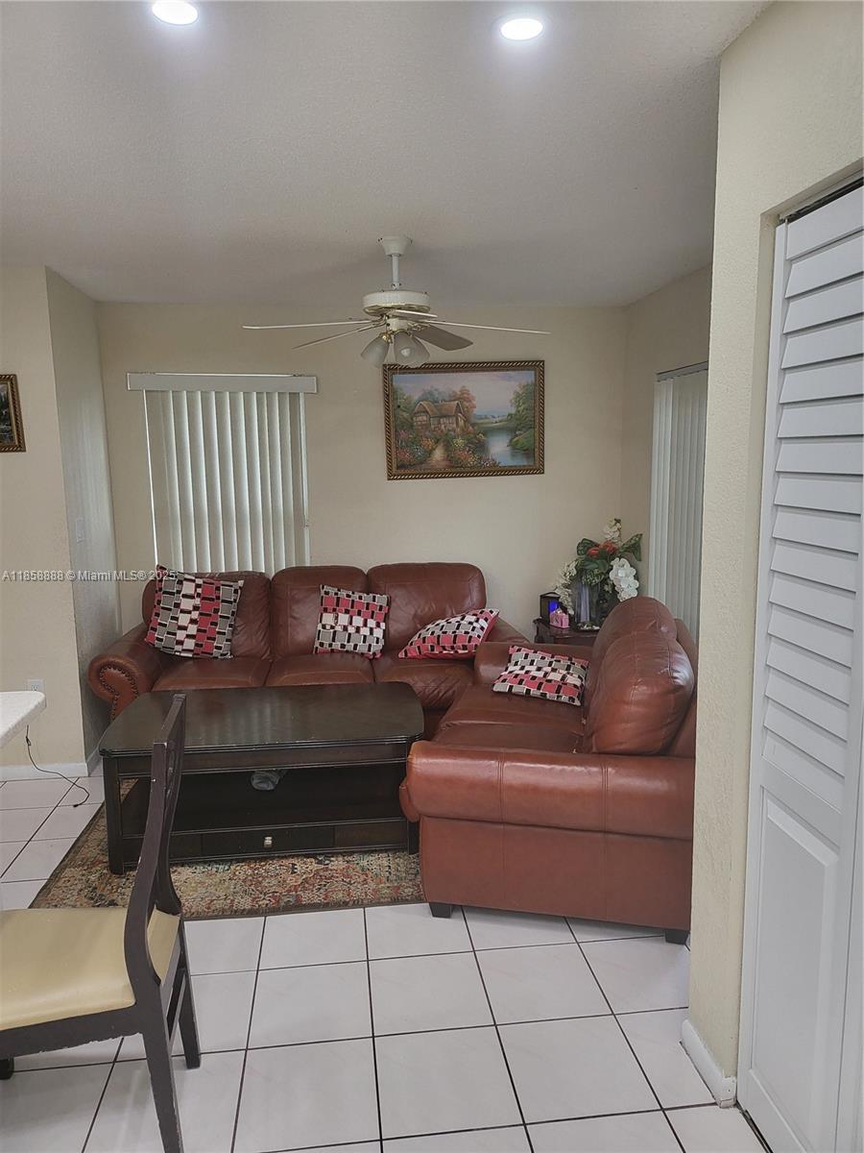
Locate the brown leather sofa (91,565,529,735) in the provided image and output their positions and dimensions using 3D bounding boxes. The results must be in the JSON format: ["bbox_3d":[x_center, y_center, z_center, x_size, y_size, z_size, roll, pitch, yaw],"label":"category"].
[{"bbox_3d":[-0.617,0.454,4.382,2.180,0.950,0.950,-2,8,-7],"label":"brown leather sofa"}]

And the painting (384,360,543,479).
[{"bbox_3d":[0.200,-0.939,4.780,0.955,0.665,0.040,-3,8,-7],"label":"painting"}]

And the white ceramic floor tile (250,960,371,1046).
[{"bbox_3d":[-0.344,1.229,2.301,0.331,0.010,0.331,-1,8,-7],"label":"white ceramic floor tile"}]

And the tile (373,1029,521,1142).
[{"bbox_3d":[0.031,1.266,2.012,0.331,0.010,0.331,-1,8,-7],"label":"tile"}]

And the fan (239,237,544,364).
[{"bbox_3d":[-0.147,-1.118,3.285,1.270,0.520,1.270,-2,8,-7],"label":"fan"}]

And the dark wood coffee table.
[{"bbox_3d":[-0.660,0.813,3.417,1.235,0.487,0.780,-1,8,-6],"label":"dark wood coffee table"}]

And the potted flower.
[{"bbox_3d":[0.928,-0.013,4.506,0.470,0.610,0.420,-2,8,-7],"label":"potted flower"}]

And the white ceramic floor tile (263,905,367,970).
[{"bbox_3d":[-0.389,1.188,2.643,0.332,0.010,0.332,-2,8,-7],"label":"white ceramic floor tile"}]

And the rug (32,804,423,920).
[{"bbox_3d":[-0.401,1.041,3.552,2.150,0.012,1.580,-1,8,-6],"label":"rug"}]

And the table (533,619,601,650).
[{"bbox_3d":[0.892,0.583,4.657,0.520,0.588,0.490,-1,8,-7],"label":"table"}]

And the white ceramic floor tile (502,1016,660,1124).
[{"bbox_3d":[0.365,1.258,2.052,0.331,0.010,0.331,-1,8,-7],"label":"white ceramic floor tile"}]

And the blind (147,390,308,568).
[{"bbox_3d":[-1.167,-0.490,4.626,0.890,1.140,0.080,-2,8,-7],"label":"blind"}]

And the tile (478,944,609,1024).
[{"bbox_3d":[0.324,1.216,2.395,0.332,0.010,0.332,-2,8,-7],"label":"tile"}]

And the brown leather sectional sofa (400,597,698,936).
[{"bbox_3d":[0.536,0.599,3.316,0.960,0.950,1.620,1,8,12],"label":"brown leather sectional sofa"}]

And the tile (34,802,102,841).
[{"bbox_3d":[-1.510,1.069,3.500,0.331,0.010,0.331,-1,8,-7],"label":"tile"}]

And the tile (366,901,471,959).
[{"bbox_3d":[-0.054,1.179,2.685,0.332,0.010,0.332,-2,8,-7],"label":"tile"}]

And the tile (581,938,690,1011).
[{"bbox_3d":[0.656,1.203,2.423,0.331,0.010,0.331,-1,8,-7],"label":"tile"}]

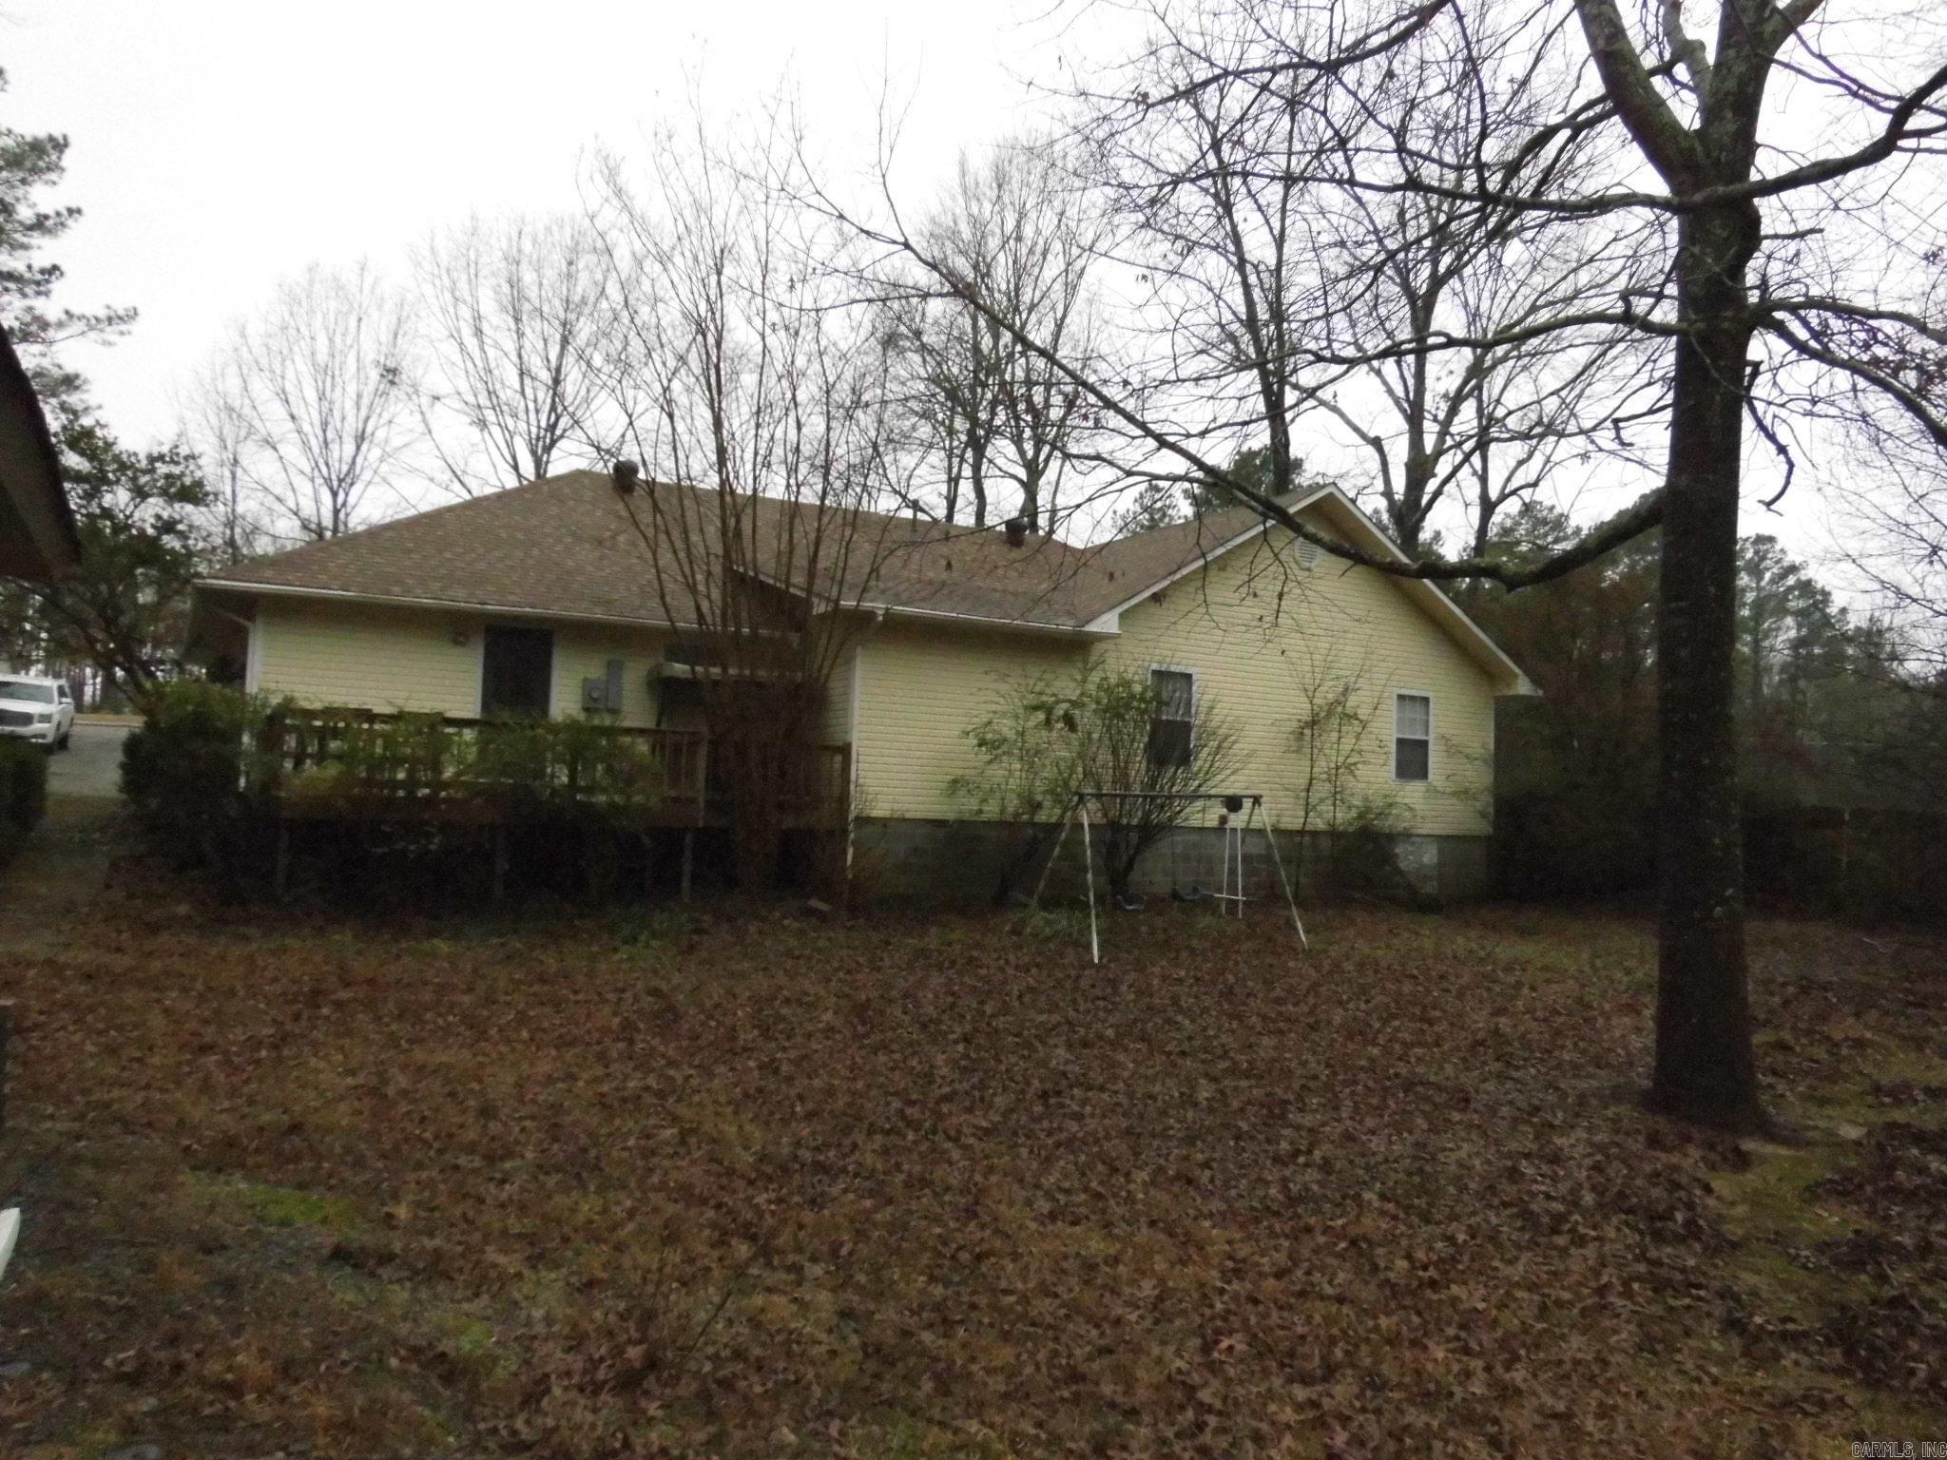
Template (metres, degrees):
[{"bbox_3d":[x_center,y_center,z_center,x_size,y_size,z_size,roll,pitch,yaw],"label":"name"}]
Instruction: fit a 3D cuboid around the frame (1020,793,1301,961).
[{"bbox_3d":[2.300,1.640,16.400,2.850,1.820,1.680,4,-3,-27],"label":"frame"}]

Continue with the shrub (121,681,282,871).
[{"bbox_3d":[-8.980,0.540,16.300,1.700,2.150,1.650,4,-3,-30],"label":"shrub"}]

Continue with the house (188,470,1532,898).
[{"bbox_3d":[-2.437,-0.891,25.645,20.750,6.850,14.100,4,-3,-30],"label":"house"}]

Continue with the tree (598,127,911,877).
[{"bbox_3d":[-2.750,-2.720,17.400,3.900,9.600,3.800,4,-3,-30],"label":"tree"}]

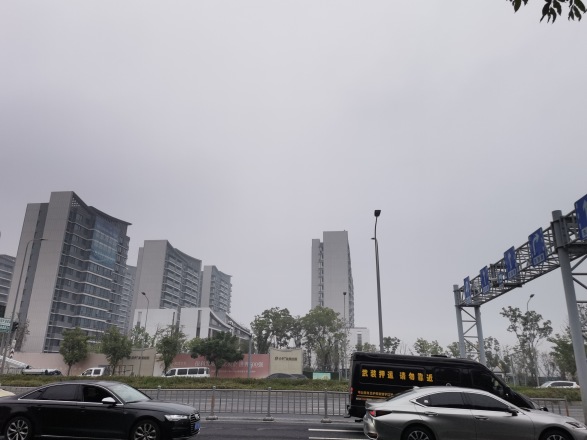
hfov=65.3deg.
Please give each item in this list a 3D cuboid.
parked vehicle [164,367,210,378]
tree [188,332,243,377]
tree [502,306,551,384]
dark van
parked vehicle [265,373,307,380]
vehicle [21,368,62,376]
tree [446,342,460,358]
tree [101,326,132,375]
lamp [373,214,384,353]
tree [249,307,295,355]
[{"bbox_3d":[-12.074,17.961,52.445,5.000,1.950,1.750,1,-18,0],"label":"parked vehicle"},{"bbox_3d":[-9.798,17.207,56.921,6.760,6.270,6.080,1,-18,0],"label":"tree"},{"bbox_3d":[26.261,14.629,52.218,5.400,9.470,5.400,1,-18,0],"label":"tree"},{"bbox_3d":[4.751,5.490,14.565,5.800,2.400,2.050,0,-18,4],"label":"dark van"},{"bbox_3d":[-0.928,16.455,46.691,4.600,1.460,1.800,1,-18,0],"label":"parked vehicle"},{"bbox_3d":[-26.532,16.393,48.114,4.500,1.450,1.800,1,-18,0],"label":"vehicle"},{"bbox_3d":[22.213,19.961,63.068,3.000,5.970,3.000,1,-18,0],"label":"tree"},{"bbox_3d":[-19.684,14.943,50.745,3.400,6.120,3.400,1,-18,0],"label":"tree"},{"bbox_3d":[5.074,4.918,26.526,0.500,11.030,2.200,1,-18,0],"label":"lamp"},{"bbox_3d":[-3.209,18.604,68.611,6.650,11.180,5.990,1,-18,0],"label":"tree"}]

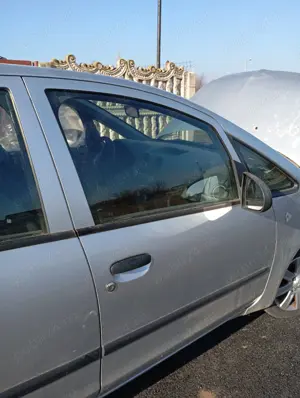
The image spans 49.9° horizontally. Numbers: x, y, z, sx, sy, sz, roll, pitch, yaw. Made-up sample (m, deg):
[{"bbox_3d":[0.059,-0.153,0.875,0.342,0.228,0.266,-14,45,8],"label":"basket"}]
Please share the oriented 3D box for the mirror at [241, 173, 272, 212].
[{"bbox_3d":[0.535,-0.031,1.570,0.110,0.188,0.175,-7,14,-35],"label":"mirror"}]

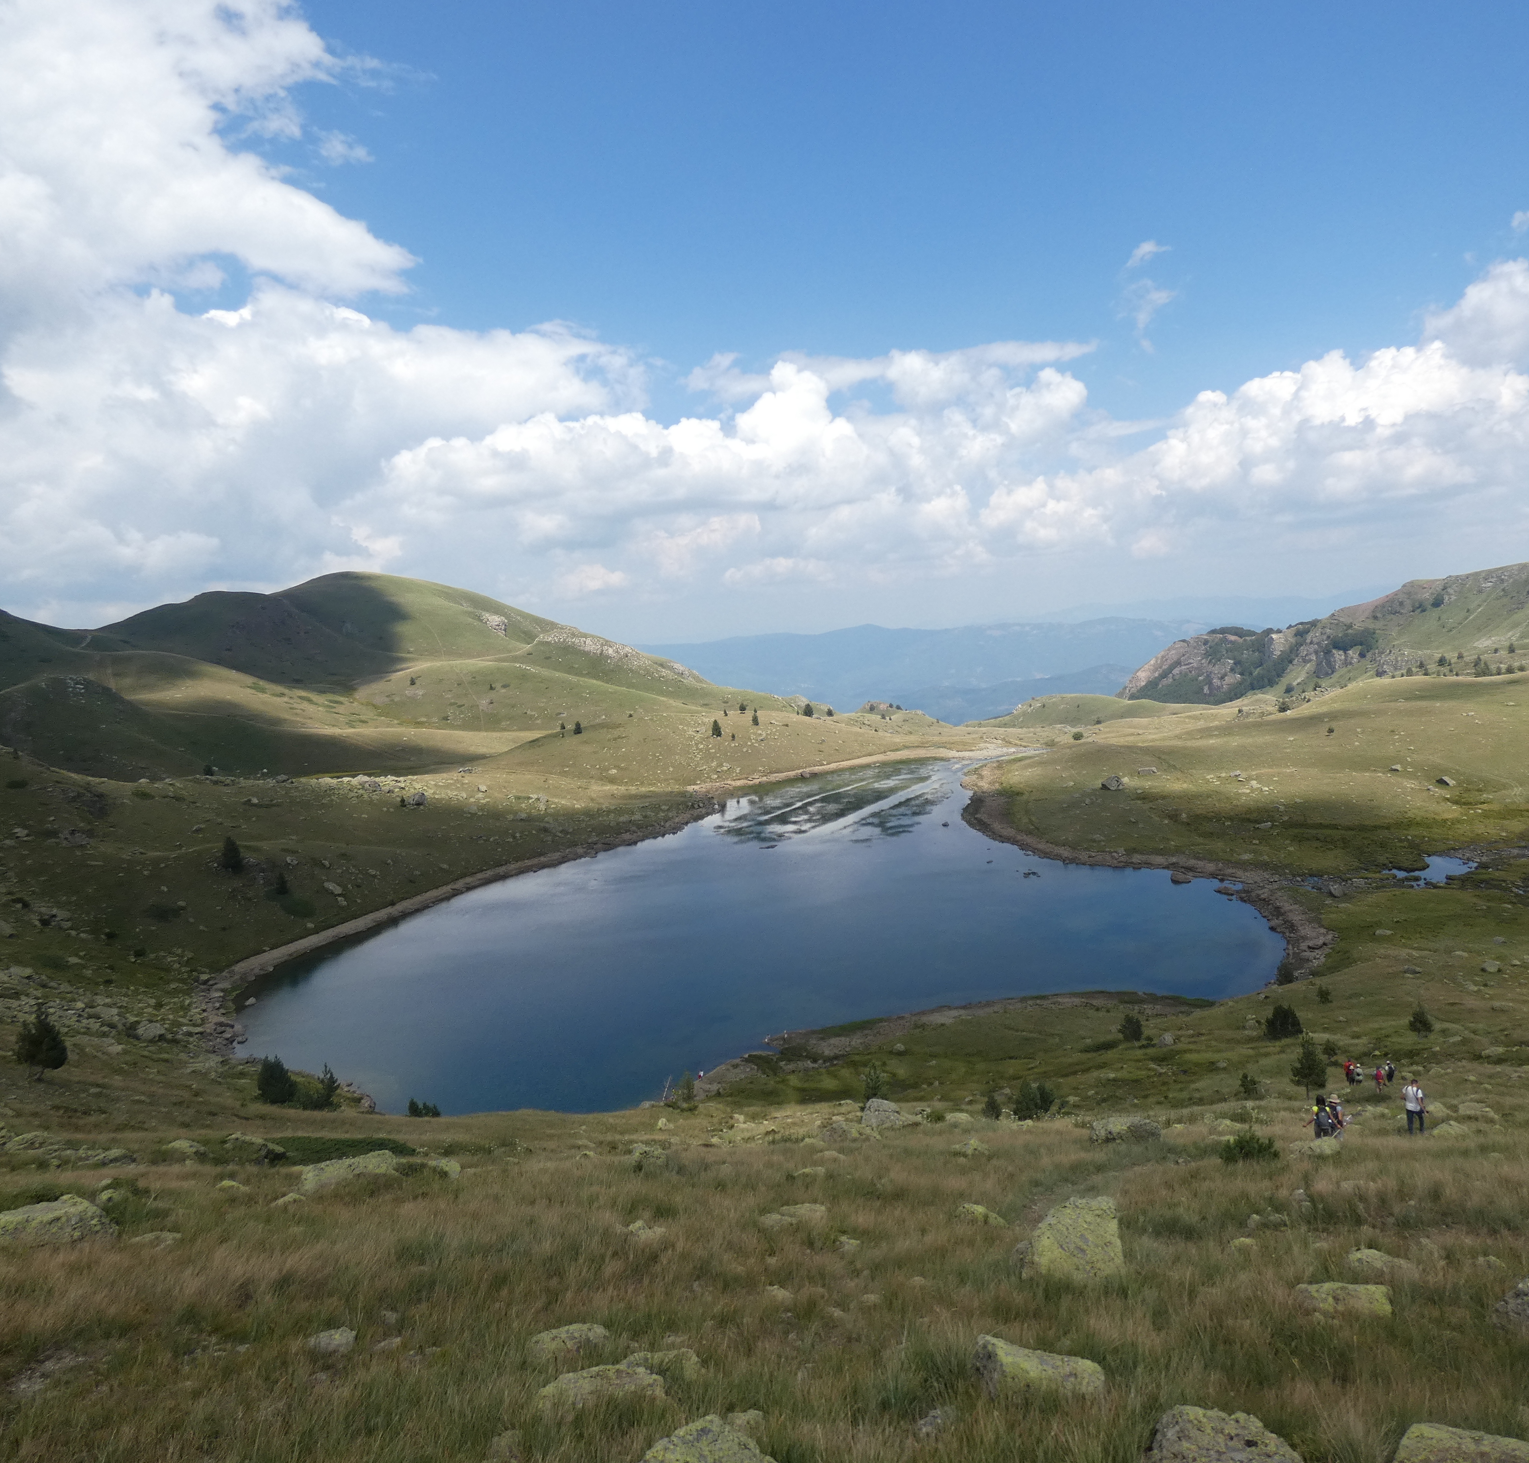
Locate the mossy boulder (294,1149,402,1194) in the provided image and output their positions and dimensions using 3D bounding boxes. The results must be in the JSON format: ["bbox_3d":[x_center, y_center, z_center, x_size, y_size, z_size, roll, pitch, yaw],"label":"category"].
[{"bbox_3d":[-6.276,6.678,17.000,1.550,0.600,0.950,-3,8,-21],"label":"mossy boulder"}]

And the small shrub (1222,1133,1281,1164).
[{"bbox_3d":[10.983,9.448,25.500,1.200,0.650,1.100,3,7,24],"label":"small shrub"}]

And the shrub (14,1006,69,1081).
[{"bbox_3d":[-41.707,18.019,65.000,2.800,4.300,2.800,-4,8,-33],"label":"shrub"}]

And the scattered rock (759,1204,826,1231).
[{"bbox_3d":[0.358,6.169,14.300,0.880,0.310,0.650,0,6,2],"label":"scattered rock"}]

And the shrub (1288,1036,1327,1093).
[{"bbox_3d":[27.922,17.176,58.000,1.950,3.000,1.950,4,8,27],"label":"shrub"}]

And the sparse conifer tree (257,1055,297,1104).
[{"bbox_3d":[-33.753,24.101,78.000,2.800,3.600,2.800,-3,8,-24],"label":"sparse conifer tree"}]

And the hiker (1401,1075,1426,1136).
[{"bbox_3d":[18.225,10.576,31.600,0.650,1.740,0.450,2,7,20],"label":"hiker"}]

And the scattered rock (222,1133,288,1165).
[{"bbox_3d":[-11.308,9.263,25.000,1.350,0.550,1.000,-3,7,-25],"label":"scattered rock"}]

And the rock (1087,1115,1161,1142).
[{"bbox_3d":[9.255,10.255,29.000,1.850,0.750,1.200,2,7,18],"label":"rock"}]

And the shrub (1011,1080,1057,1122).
[{"bbox_3d":[10.740,14.726,45.000,1.800,1.700,1.700,2,7,14],"label":"shrub"}]

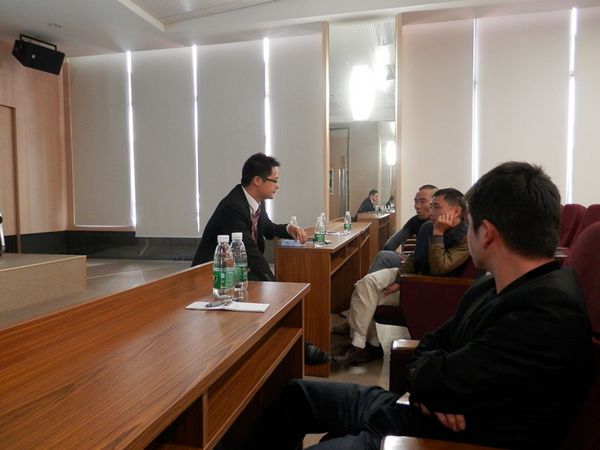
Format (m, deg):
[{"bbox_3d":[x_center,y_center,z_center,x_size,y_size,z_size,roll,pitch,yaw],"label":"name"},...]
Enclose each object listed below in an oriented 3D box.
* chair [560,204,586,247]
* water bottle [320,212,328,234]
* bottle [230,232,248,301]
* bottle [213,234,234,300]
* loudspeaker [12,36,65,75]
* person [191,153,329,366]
[{"bbox_3d":[2.106,0.322,3.737,0.660,1.000,0.570,0,3,13],"label":"chair"},{"bbox_3d":[0.191,0.004,3.518,0.062,0.192,0.062,0,3,13],"label":"water bottle"},{"bbox_3d":[-0.210,0.122,1.470,0.062,0.192,0.062,0,3,13],"label":"bottle"},{"bbox_3d":[-0.242,0.128,1.378,0.062,0.192,0.062,0,3,13],"label":"bottle"},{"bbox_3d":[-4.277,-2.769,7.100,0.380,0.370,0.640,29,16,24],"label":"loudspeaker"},{"bbox_3d":[-0.200,0.258,2.400,0.740,1.280,0.580,0,3,13],"label":"person"}]

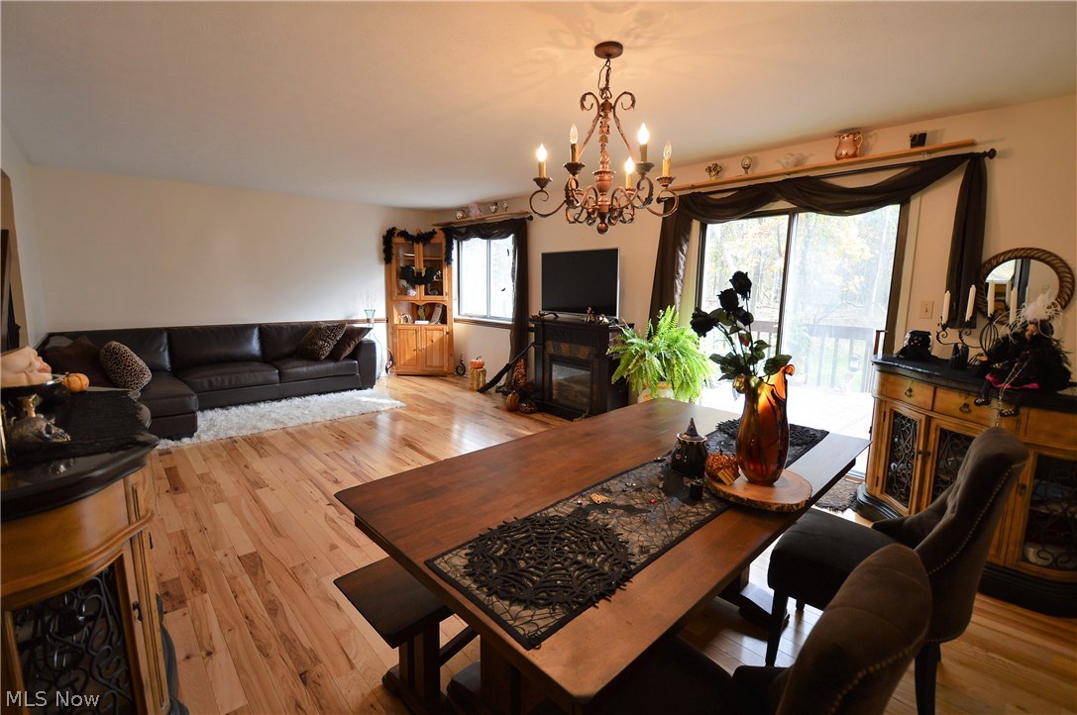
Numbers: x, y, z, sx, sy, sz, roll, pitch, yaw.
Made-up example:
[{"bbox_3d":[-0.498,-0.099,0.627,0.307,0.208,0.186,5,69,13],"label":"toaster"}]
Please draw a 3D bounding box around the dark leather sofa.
[{"bbox_3d":[-3.142,0.138,4.855,2.974,0.853,1.685,-8,12,-44],"label":"dark leather sofa"}]

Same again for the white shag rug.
[{"bbox_3d":[-2.869,0.579,4.874,1.400,0.060,2.350,9,12,43],"label":"white shag rug"}]

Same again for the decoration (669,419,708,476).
[{"bbox_3d":[0.479,0.281,1.422,0.112,0.165,0.112,-8,12,-44],"label":"decoration"}]

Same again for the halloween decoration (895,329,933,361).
[{"bbox_3d":[2.388,-0.077,2.841,0.147,0.193,0.178,-5,10,-33],"label":"halloween decoration"}]

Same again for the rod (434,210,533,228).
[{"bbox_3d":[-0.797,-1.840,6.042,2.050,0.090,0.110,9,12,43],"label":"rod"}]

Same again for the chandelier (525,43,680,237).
[{"bbox_3d":[0.335,-1.059,2.213,0.741,0.863,0.710,2,9,8],"label":"chandelier"}]

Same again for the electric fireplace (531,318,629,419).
[{"bbox_3d":[0.404,0.114,4.854,0.507,1.000,1.096,-8,12,-44],"label":"electric fireplace"}]

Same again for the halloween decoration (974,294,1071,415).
[{"bbox_3d":[2.073,-0.015,1.926,0.280,0.500,0.280,-1,9,-11],"label":"halloween decoration"}]

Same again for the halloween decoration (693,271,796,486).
[{"bbox_3d":[0.597,0.055,1.325,0.270,0.600,0.220,5,9,24],"label":"halloween decoration"}]

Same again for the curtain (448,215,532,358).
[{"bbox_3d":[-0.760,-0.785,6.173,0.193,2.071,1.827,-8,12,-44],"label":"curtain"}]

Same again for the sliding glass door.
[{"bbox_3d":[1.969,-0.189,3.684,1.500,2.030,0.120,9,12,43],"label":"sliding glass door"}]

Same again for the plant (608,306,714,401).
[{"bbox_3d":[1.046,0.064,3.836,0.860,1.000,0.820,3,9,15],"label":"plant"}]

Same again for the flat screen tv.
[{"bbox_3d":[0.414,-0.795,4.784,1.070,0.650,0.080,9,12,43],"label":"flat screen tv"}]

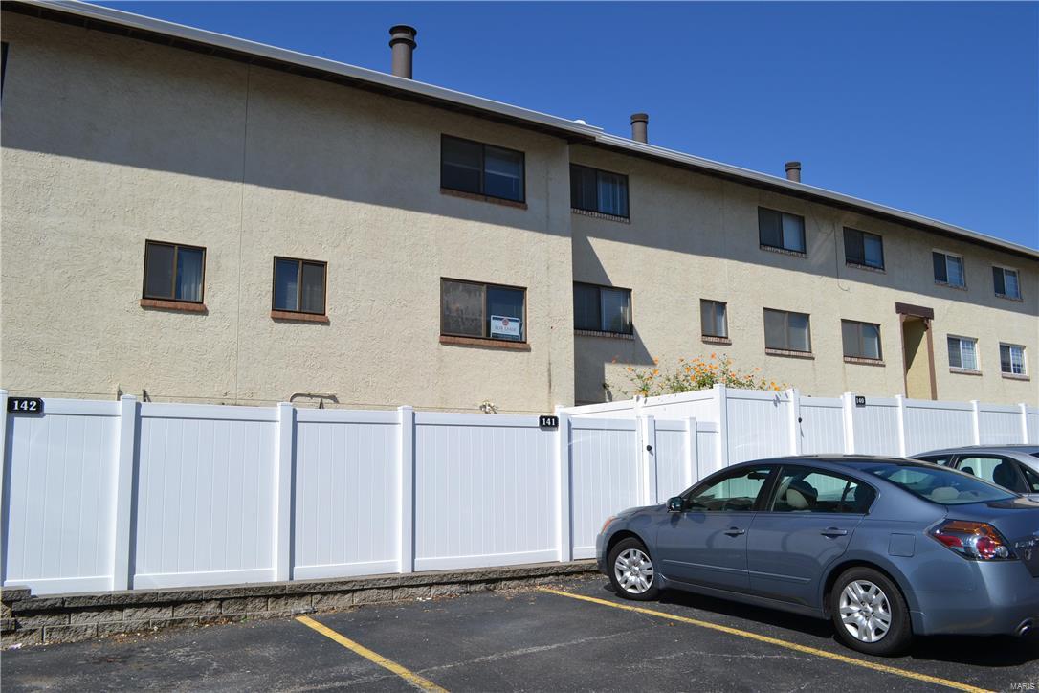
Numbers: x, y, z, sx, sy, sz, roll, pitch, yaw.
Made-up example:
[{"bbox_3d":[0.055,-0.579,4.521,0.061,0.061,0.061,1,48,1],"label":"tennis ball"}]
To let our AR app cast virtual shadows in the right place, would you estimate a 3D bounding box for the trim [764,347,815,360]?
[{"bbox_3d":[6.993,0.184,20.216,1.886,0.124,0.100,4,-9,-31],"label":"trim"}]

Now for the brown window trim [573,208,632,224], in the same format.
[{"bbox_3d":[1.746,-2.927,17.611,1.850,0.110,0.110,5,-10,-31],"label":"brown window trim"}]

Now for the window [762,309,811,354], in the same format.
[{"bbox_3d":[7.069,-0.404,20.514,1.758,1.038,0.110,5,-10,-31],"label":"window"}]

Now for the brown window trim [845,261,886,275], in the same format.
[{"bbox_3d":[9.964,-2.242,22.485,1.802,0.110,0.110,5,-10,-31],"label":"brown window trim"}]

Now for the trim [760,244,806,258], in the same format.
[{"bbox_3d":[7.023,-2.502,20.802,1.831,0.146,0.130,4,-9,-32],"label":"trim"}]

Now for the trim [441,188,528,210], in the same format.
[{"bbox_3d":[-0.666,-2.751,14.656,1.853,0.110,0.110,5,-10,-31],"label":"trim"}]

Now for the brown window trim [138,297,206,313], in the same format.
[{"bbox_3d":[-5.098,-0.592,11.496,0.905,0.105,0.100,4,-9,-31],"label":"brown window trim"}]

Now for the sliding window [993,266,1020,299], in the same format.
[{"bbox_3d":[16.947,-2.199,27.103,1.781,0.983,0.100,4,-9,-32],"label":"sliding window"}]

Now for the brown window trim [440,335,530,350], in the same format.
[{"bbox_3d":[-0.622,-0.054,14.172,1.864,0.104,0.100,4,-9,-31],"label":"brown window trim"}]

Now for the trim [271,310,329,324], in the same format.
[{"bbox_3d":[-3.512,-0.464,12.453,0.927,0.103,0.100,4,-9,-31],"label":"trim"}]

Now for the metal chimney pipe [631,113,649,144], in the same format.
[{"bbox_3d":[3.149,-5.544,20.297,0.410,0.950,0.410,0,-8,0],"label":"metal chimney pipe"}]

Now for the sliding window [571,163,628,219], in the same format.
[{"bbox_3d":[1.730,-3.487,17.537,1.847,1.031,0.100,4,-9,-31],"label":"sliding window"}]

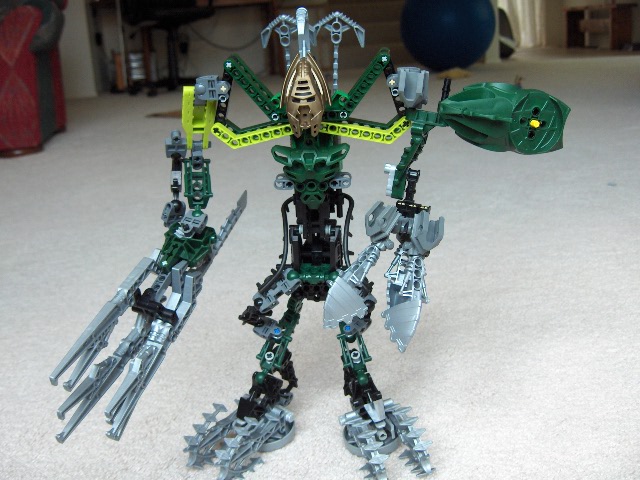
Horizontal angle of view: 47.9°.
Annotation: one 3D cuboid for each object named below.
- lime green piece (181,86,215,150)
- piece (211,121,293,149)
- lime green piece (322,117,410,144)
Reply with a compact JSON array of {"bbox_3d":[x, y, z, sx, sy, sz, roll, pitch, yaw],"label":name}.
[{"bbox_3d":[-0.086,-0.087,0.514,0.024,0.046,0.011,1,29,-2],"label":"lime green piece"},{"bbox_3d":[-0.044,-0.076,0.517,0.066,0.018,0.008,-1,22,4],"label":"piece"},{"bbox_3d":[0.031,-0.077,0.512,0.066,0.018,0.008,-1,22,4],"label":"lime green piece"}]

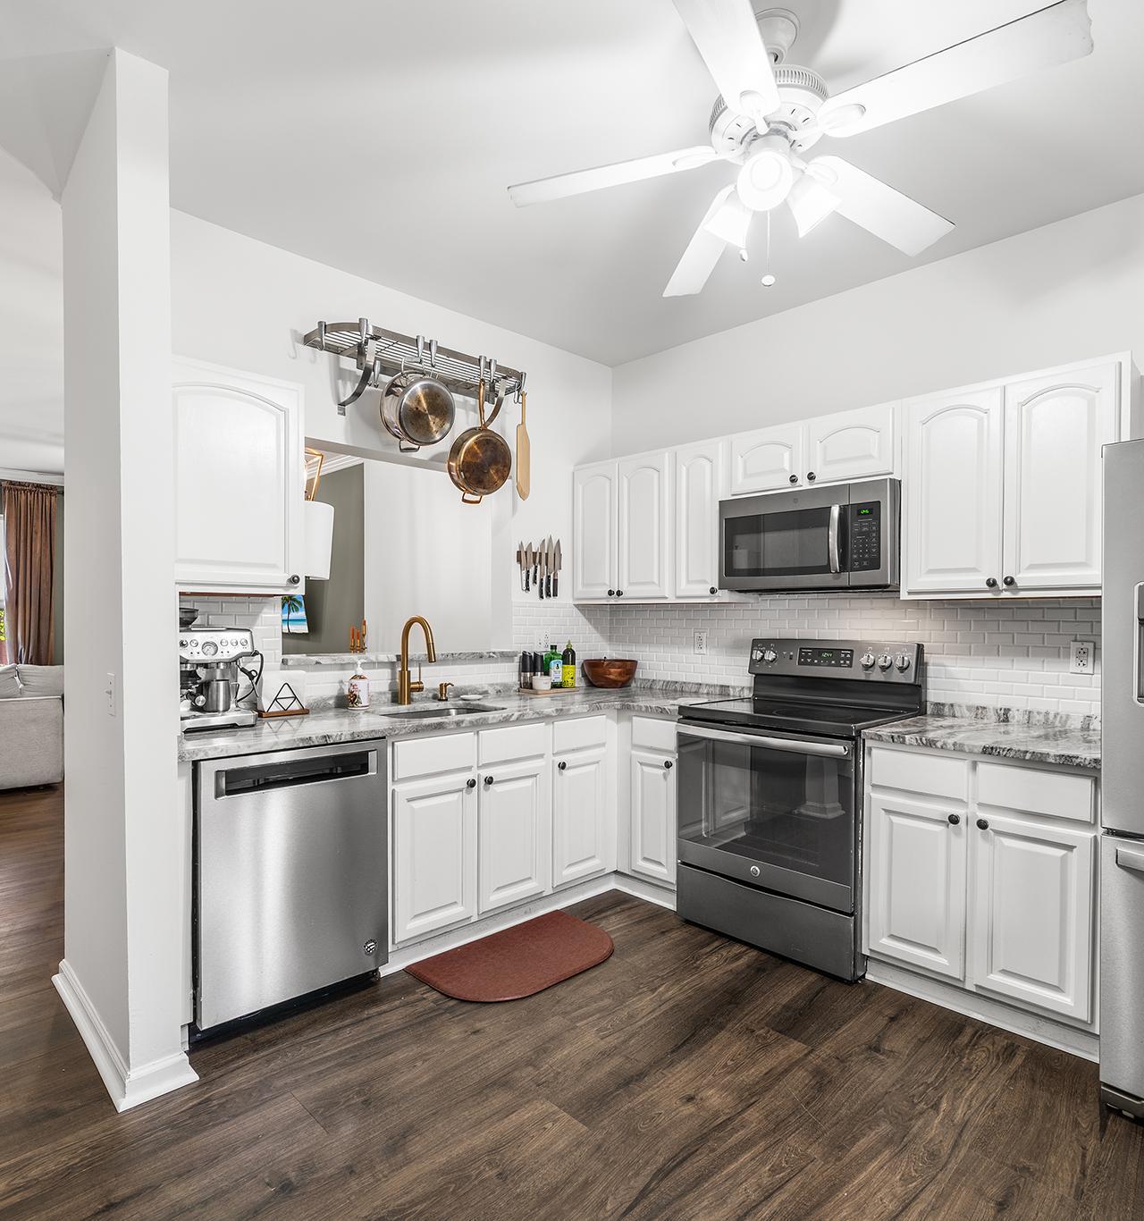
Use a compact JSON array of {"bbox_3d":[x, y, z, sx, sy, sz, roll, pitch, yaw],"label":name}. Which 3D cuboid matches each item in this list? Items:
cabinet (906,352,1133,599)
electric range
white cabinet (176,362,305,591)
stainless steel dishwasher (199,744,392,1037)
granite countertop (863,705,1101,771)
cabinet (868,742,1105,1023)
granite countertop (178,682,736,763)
[{"bbox_3d":[1.597,-0.420,2.387,0.665,0.760,0.330,0,0,43],"label":"cabinet"},{"bbox_3d":[0.955,0.745,2.830,0.760,1.200,0.700,0,0,44],"label":"electric range"},{"bbox_3d":[-1.238,-0.435,2.369,0.450,0.765,0.330,0,0,-41],"label":"white cabinet"},{"bbox_3d":[-1.071,0.865,2.342,0.600,0.830,0.600,0,0,-41],"label":"stainless steel dishwasher"},{"bbox_3d":[1.500,0.433,2.370,0.690,0.085,0.645,0,0,44],"label":"granite countertop"},{"bbox_3d":[1.510,0.852,2.370,0.680,0.780,0.600,0,0,44],"label":"cabinet"},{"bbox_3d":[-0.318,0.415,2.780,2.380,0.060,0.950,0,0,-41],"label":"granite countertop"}]

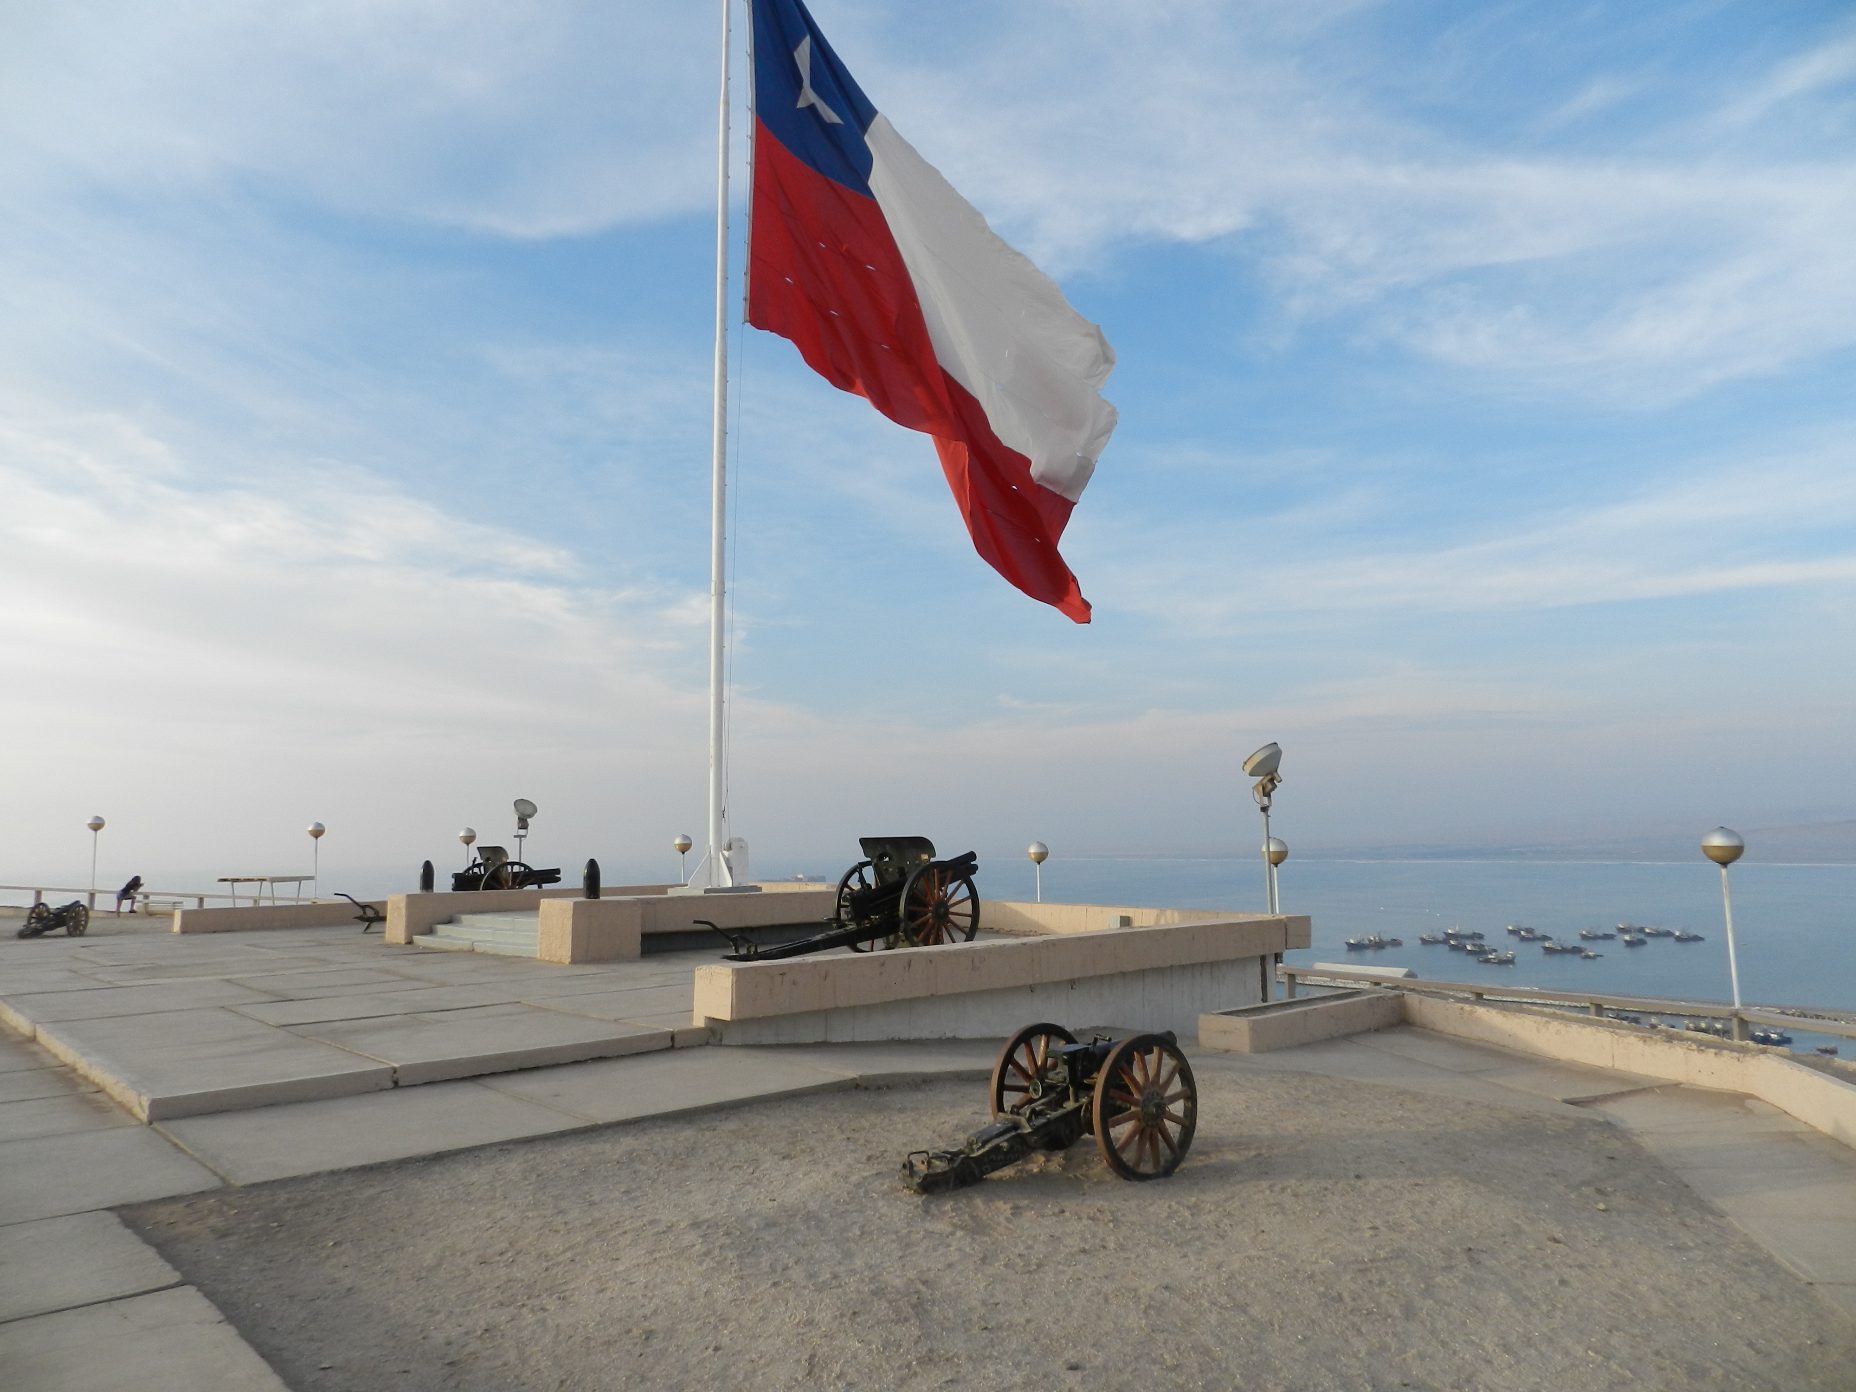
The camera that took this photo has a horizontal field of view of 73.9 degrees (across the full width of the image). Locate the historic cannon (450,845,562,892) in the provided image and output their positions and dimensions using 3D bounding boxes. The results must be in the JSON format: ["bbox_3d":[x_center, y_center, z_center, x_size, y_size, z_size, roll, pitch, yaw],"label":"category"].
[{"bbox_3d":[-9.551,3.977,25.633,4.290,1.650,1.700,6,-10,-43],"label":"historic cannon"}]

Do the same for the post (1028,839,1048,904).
[{"bbox_3d":[2.294,4.076,25.256,0.420,2.150,0.420,-1,-7,0],"label":"post"}]

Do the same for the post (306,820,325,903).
[{"bbox_3d":[-15.958,4.356,32.087,0.420,2.100,0.420,-1,-7,0],"label":"post"}]

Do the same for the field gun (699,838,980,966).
[{"bbox_3d":[-0.949,2.670,16.218,4.520,1.660,1.700,6,-10,-43],"label":"field gun"}]

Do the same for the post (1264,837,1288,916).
[{"bbox_3d":[5.361,3.233,18.768,0.420,2.150,0.420,-1,-7,0],"label":"post"}]

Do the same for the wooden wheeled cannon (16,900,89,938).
[{"bbox_3d":[-20.347,5.147,28.385,1.000,0.840,1.900,-1,-7,4],"label":"wooden wheeled cannon"}]

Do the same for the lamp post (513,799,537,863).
[{"bbox_3d":[-9.834,3.829,30.040,0.520,2.600,0.500,6,-10,-44],"label":"lamp post"}]

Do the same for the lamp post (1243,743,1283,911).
[{"bbox_3d":[4.702,1.997,17.034,0.550,2.700,0.550,-7,-9,39],"label":"lamp post"}]

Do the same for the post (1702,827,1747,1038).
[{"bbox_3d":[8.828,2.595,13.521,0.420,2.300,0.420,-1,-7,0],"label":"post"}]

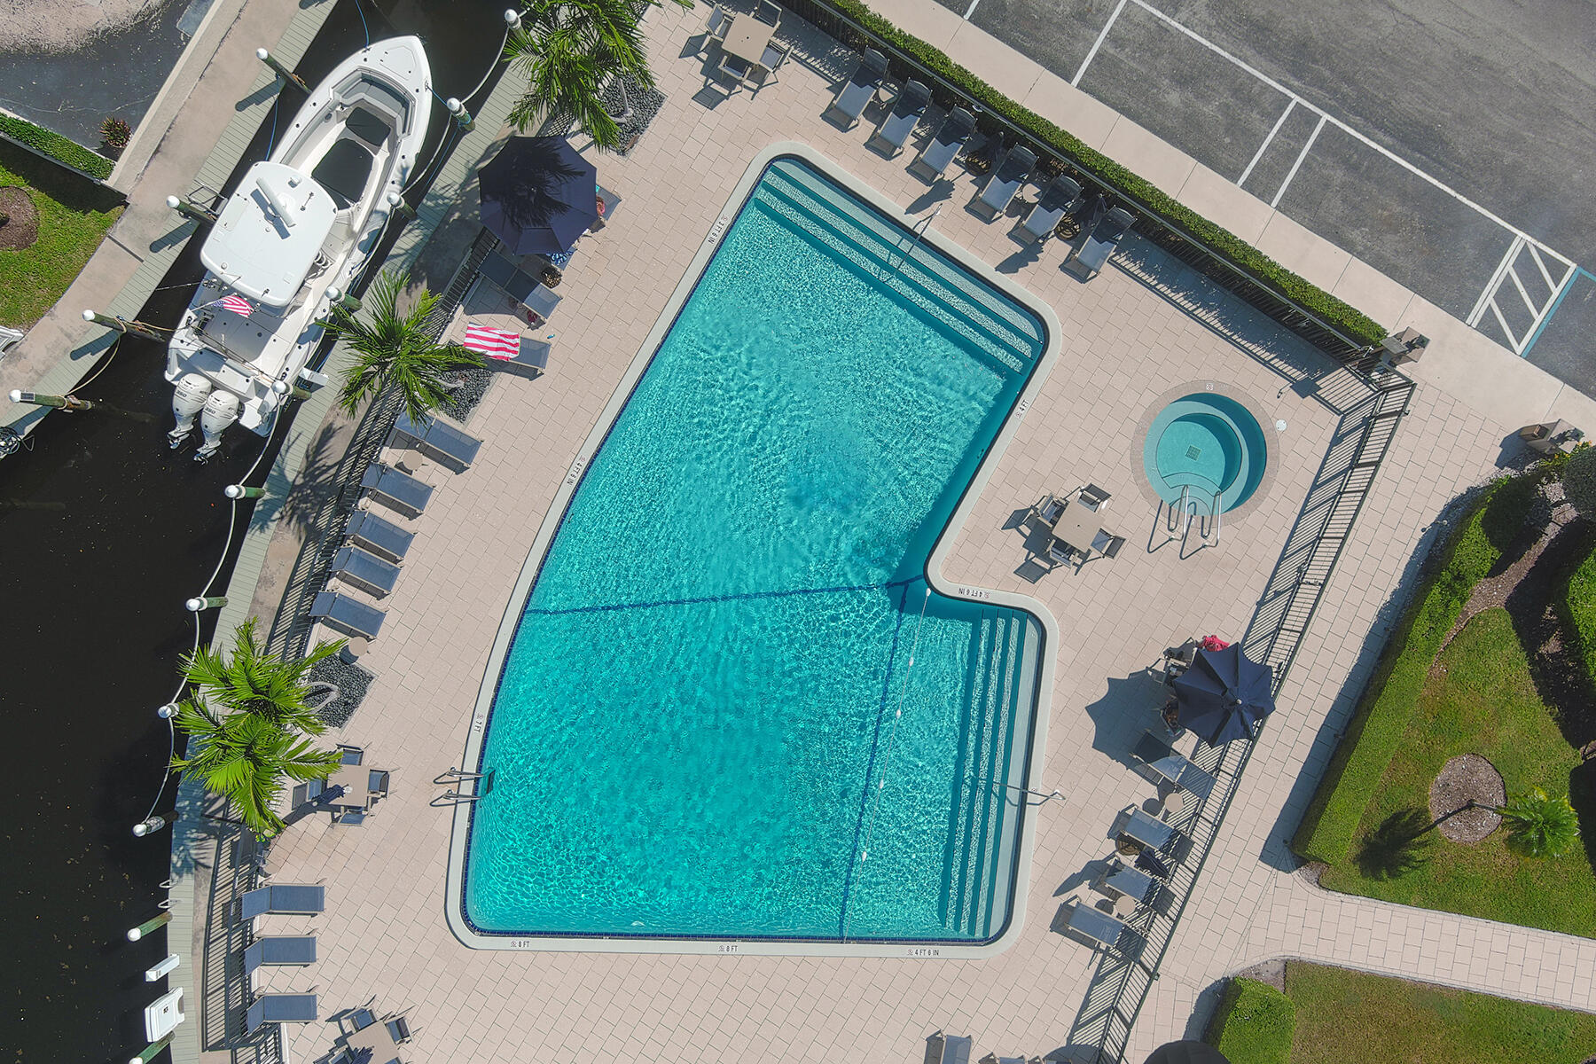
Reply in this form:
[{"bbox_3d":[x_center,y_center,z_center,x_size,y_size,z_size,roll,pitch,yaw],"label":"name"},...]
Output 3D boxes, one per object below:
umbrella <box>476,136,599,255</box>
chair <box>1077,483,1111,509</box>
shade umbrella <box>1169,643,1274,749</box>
[{"bbox_3d":[-5.632,-7.331,28.658,2.700,2.600,2.700,0,90,0],"label":"umbrella"},{"bbox_3d":[6.704,-0.677,29.539,0.580,0.880,0.640,31,90,0],"label":"chair"},{"bbox_3d":[9.346,3.568,28.706,2.330,2.600,2.330,0,90,0],"label":"shade umbrella"}]

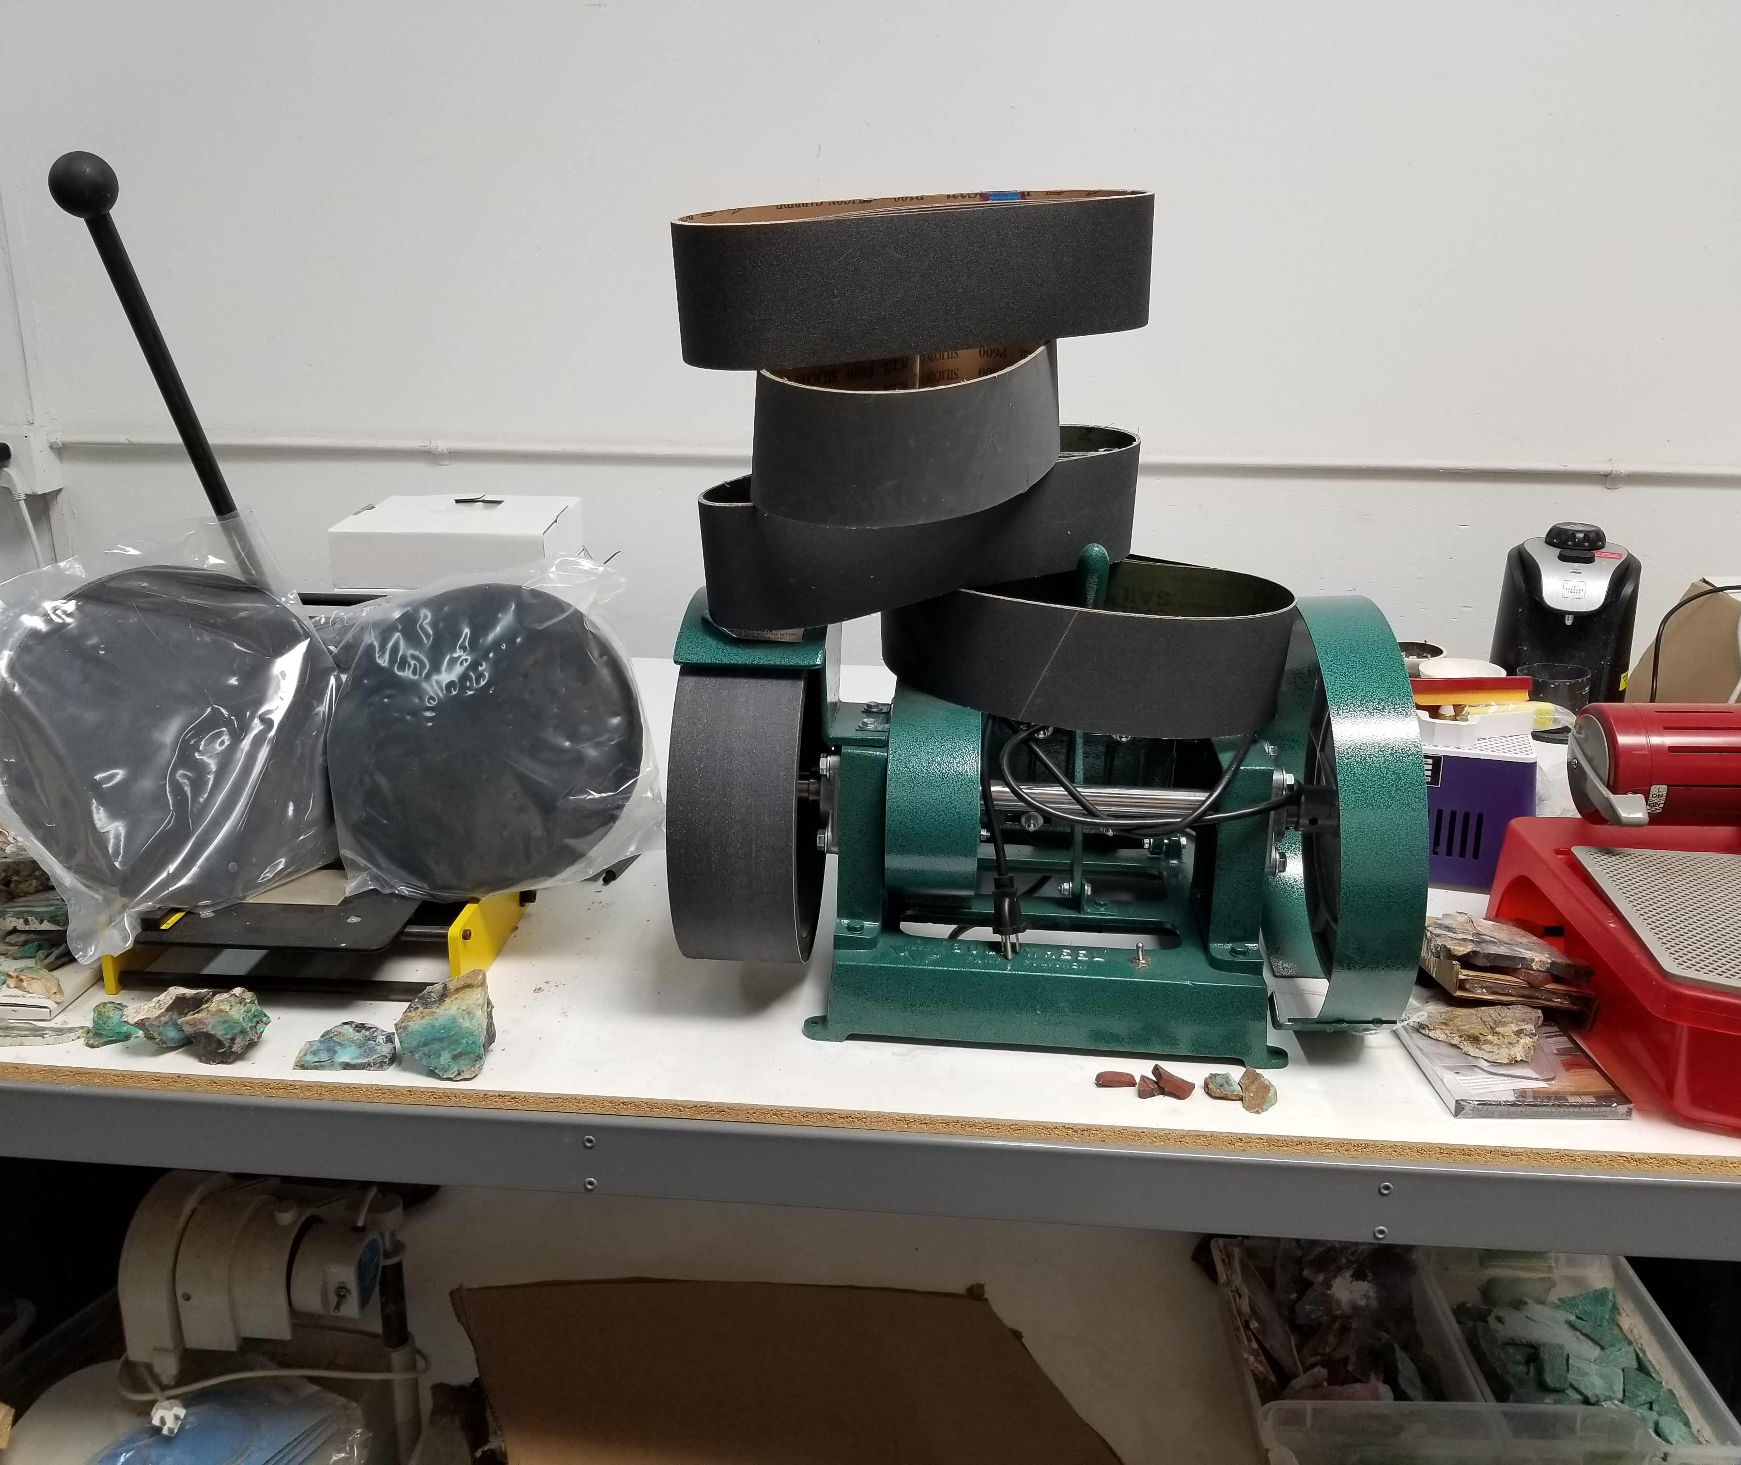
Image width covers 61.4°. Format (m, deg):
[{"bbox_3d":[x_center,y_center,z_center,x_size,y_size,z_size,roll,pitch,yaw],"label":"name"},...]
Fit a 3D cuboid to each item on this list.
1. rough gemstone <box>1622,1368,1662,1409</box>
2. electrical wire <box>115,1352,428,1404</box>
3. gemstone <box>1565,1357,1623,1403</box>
[{"bbox_3d":[0.759,0.646,1.443,0.037,0.026,0.038,1,17,3],"label":"rough gemstone"},{"bbox_3d":[-0.559,0.603,1.370,0.275,0.045,0.060,2,17,5],"label":"electrical wire"},{"bbox_3d":[0.716,0.643,1.453,0.056,0.028,0.045,1,17,3],"label":"gemstone"}]

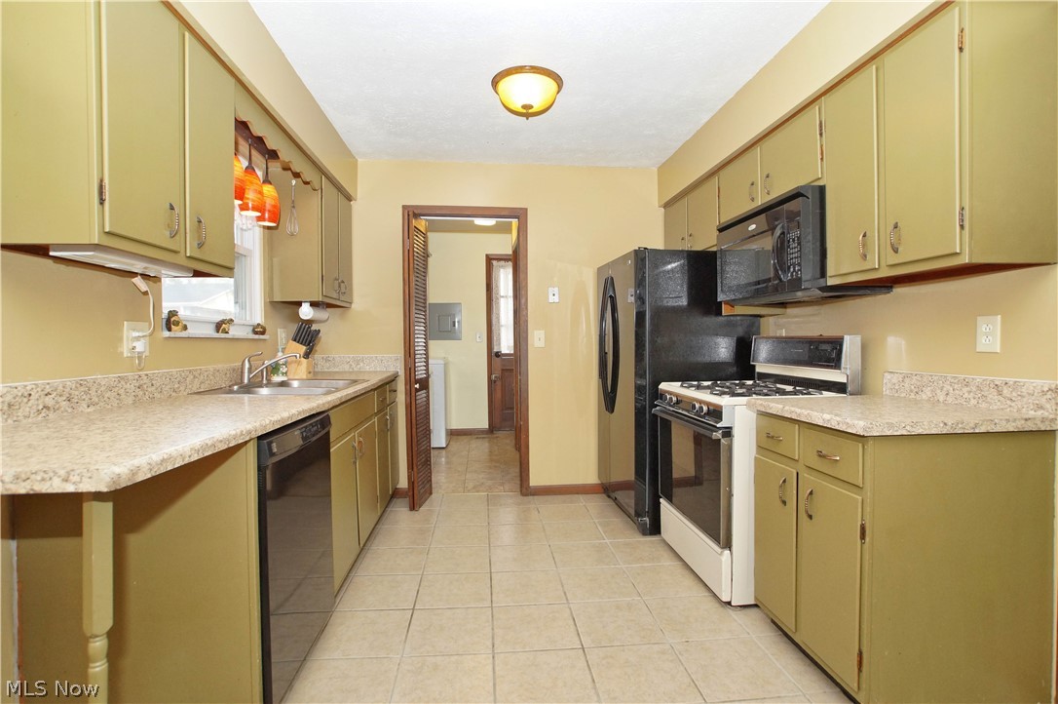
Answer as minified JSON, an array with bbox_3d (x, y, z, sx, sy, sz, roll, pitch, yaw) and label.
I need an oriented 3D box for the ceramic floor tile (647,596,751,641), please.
[{"bbox_3d":[0.702,1.135,2.002,0.328,0.010,0.312,1,1,-6],"label":"ceramic floor tile"}]

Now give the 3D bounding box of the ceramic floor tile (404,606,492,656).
[{"bbox_3d":[-0.313,1.125,1.899,0.328,0.010,0.312,1,1,-6],"label":"ceramic floor tile"}]

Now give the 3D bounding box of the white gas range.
[{"bbox_3d":[1.133,0.512,2.475,0.690,1.165,0.760,0,1,-6],"label":"white gas range"}]

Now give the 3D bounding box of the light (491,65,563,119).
[{"bbox_3d":[-0.008,-1.309,2.443,0.364,0.168,0.364,0,1,-6],"label":"light"}]

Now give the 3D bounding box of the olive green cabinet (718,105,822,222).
[{"bbox_3d":[1.251,-0.827,2.239,0.305,0.360,0.790,0,1,-5],"label":"olive green cabinet"}]

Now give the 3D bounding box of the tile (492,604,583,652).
[{"bbox_3d":[0.024,1.132,1.945,0.337,0.010,0.304,0,1,-5],"label":"tile"}]

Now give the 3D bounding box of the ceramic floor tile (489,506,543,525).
[{"bbox_3d":[-0.099,1.100,3.156,0.328,0.010,0.312,1,1,-6],"label":"ceramic floor tile"}]

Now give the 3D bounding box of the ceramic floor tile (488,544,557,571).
[{"bbox_3d":[-0.037,1.114,2.545,0.328,0.010,0.312,1,1,-6],"label":"ceramic floor tile"}]

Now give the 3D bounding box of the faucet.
[{"bbox_3d":[-1.306,0.088,2.390,0.265,0.165,0.060,0,1,-6],"label":"faucet"}]

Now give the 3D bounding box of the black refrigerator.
[{"bbox_3d":[0.983,0.237,3.308,0.830,1.722,0.861,0,1,-5],"label":"black refrigerator"}]

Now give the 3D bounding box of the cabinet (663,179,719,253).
[{"bbox_3d":[1.238,-0.850,3.226,0.323,0.462,0.836,1,1,-6],"label":"cabinet"}]

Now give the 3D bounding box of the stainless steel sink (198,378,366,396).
[{"bbox_3d":[-1.167,0.264,2.346,0.540,0.182,0.770,0,1,-6],"label":"stainless steel sink"}]

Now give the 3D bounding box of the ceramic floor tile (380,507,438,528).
[{"bbox_3d":[-0.775,1.093,3.088,0.328,0.010,0.312,1,1,-6],"label":"ceramic floor tile"}]

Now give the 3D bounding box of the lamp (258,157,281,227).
[{"bbox_3d":[-1.321,-0.814,2.377,0.108,0.340,0.108,0,1,-5],"label":"lamp"}]

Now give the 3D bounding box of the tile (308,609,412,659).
[{"bbox_3d":[-0.658,1.132,1.880,0.337,0.010,0.304,0,1,-5],"label":"tile"}]

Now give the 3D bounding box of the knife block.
[{"bbox_3d":[-1.438,0.048,2.932,0.150,0.240,0.115,0,1,-6],"label":"knife block"}]

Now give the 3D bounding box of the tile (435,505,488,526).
[{"bbox_3d":[-0.437,1.097,3.122,0.328,0.010,0.312,1,1,-6],"label":"tile"}]

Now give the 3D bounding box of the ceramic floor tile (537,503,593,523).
[{"bbox_3d":[0.240,1.103,3.191,0.328,0.010,0.312,1,1,-6],"label":"ceramic floor tile"}]

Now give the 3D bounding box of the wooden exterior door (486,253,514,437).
[{"bbox_3d":[-0.041,-0.072,5.592,0.900,2.050,0.050,0,2,-6],"label":"wooden exterior door"}]

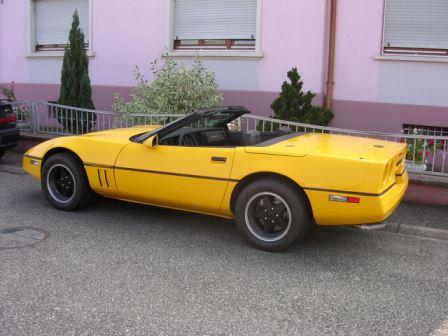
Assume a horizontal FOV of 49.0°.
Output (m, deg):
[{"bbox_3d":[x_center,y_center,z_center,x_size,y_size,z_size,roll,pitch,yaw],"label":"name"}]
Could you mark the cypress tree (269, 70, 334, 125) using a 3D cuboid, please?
[{"bbox_3d":[1.120,-0.750,7.100,0.900,1.300,0.880,7,13,27],"label":"cypress tree"}]

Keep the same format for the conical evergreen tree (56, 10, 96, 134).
[{"bbox_3d":[-2.750,-1.740,8.980,0.770,2.300,0.770,7,13,27],"label":"conical evergreen tree"}]

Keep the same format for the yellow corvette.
[{"bbox_3d":[-0.318,-0.115,5.499,4.480,1.170,1.800,6,13,27],"label":"yellow corvette"}]

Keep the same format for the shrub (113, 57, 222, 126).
[{"bbox_3d":[-0.940,-1.070,8.120,1.750,1.500,1.600,1,12,0],"label":"shrub"}]

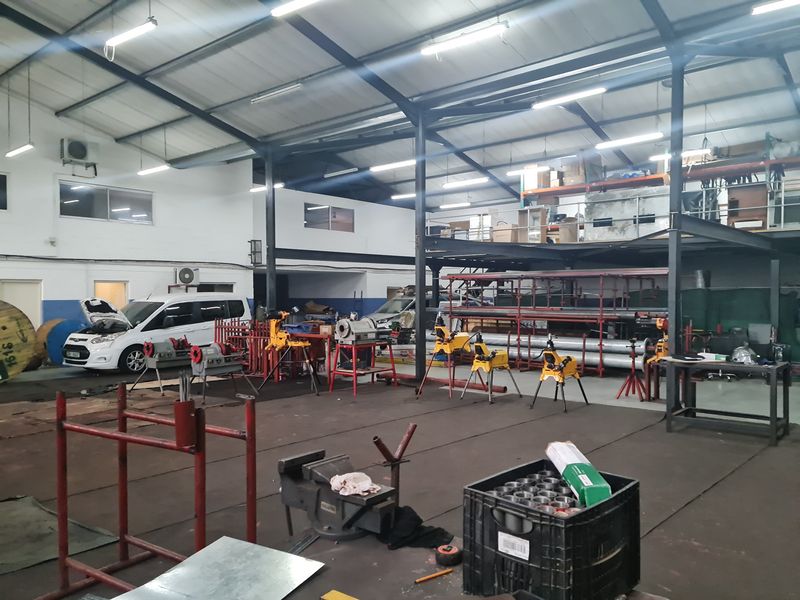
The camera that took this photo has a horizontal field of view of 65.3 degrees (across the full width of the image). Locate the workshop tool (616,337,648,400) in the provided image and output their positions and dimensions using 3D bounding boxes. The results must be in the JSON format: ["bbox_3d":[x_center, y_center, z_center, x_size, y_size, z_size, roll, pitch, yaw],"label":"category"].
[{"bbox_3d":[3.915,1.147,10.487,0.540,1.001,0.540,0,1,41],"label":"workshop tool"}]

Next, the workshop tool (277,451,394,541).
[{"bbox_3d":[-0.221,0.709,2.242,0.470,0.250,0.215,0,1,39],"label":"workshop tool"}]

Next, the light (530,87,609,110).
[{"bbox_3d":[3.302,-3.915,12.156,1.520,0.100,0.120,0,1,41],"label":"light"}]

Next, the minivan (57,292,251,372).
[{"bbox_3d":[-5.816,0.733,15.334,1.900,1.840,4.420,0,1,33],"label":"minivan"}]

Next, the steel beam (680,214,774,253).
[{"bbox_3d":[6.506,-1.208,12.066,0.150,0.230,7.103,0,1,41],"label":"steel beam"}]

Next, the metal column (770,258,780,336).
[{"bbox_3d":[8.895,0.252,14.782,0.150,2.655,0.190,0,1,41],"label":"metal column"}]

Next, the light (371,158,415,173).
[{"bbox_3d":[-0.137,-3.234,14.916,1.530,0.100,0.140,0,1,41],"label":"light"}]

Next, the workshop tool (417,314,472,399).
[{"bbox_3d":[0.876,0.954,10.839,0.650,1.390,1.000,0,1,33],"label":"workshop tool"}]

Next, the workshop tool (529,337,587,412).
[{"bbox_3d":[2.487,1.099,9.690,0.600,1.100,0.850,0,1,40],"label":"workshop tool"}]

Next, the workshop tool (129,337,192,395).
[{"bbox_3d":[-4.205,1.179,11.624,0.840,1.000,1.140,0,1,41],"label":"workshop tool"}]

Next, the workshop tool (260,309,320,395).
[{"bbox_3d":[-2.014,0.931,11.609,1.000,1.460,0.950,0,1,37],"label":"workshop tool"}]

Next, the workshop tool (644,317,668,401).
[{"bbox_3d":[4.306,0.947,10.209,0.520,1.370,0.520,0,1,40],"label":"workshop tool"}]

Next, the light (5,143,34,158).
[{"bbox_3d":[-7.984,-3.128,13.100,1.500,0.100,0.130,0,1,40],"label":"light"}]

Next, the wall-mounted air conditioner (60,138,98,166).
[{"bbox_3d":[-8.160,-3.755,15.846,0.290,0.540,0.800,0,1,41],"label":"wall-mounted air conditioner"}]

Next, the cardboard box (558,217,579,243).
[{"bbox_3d":[4.445,-1.784,16.402,0.320,0.630,0.420,0,1,41],"label":"cardboard box"}]

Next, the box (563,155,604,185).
[{"bbox_3d":[5.722,-3.987,19.491,0.950,0.850,0.850,0,1,40],"label":"box"}]

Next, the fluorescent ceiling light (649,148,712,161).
[{"bbox_3d":[7.327,-3.801,16.300,1.500,0.100,0.130,0,1,40],"label":"fluorescent ceiling light"}]

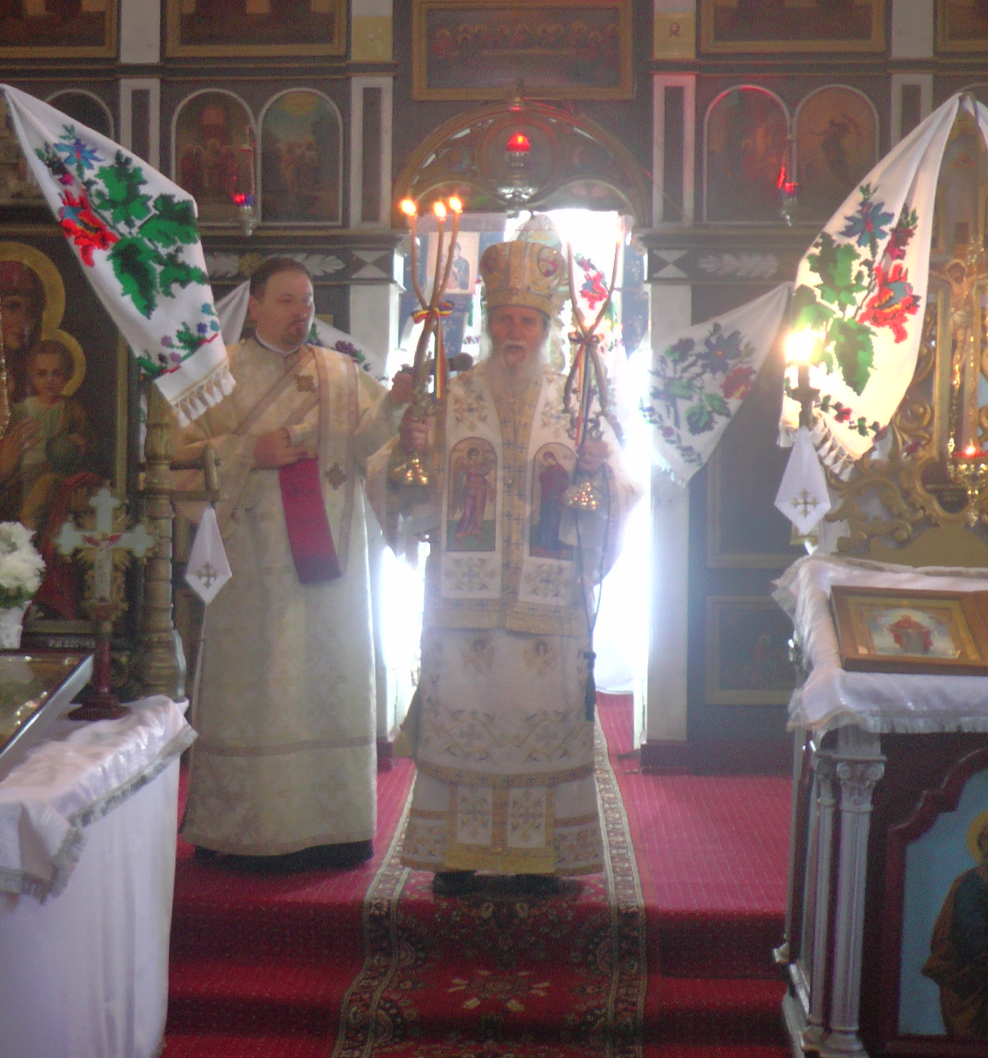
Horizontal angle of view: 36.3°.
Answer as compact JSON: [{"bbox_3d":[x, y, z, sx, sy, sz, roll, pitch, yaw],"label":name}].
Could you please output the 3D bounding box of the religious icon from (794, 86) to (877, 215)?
[{"bbox_3d":[1.276,-1.391,5.613,0.305,0.507,0.040,1,3,3],"label":"religious icon"}]

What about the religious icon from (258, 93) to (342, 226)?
[{"bbox_3d":[-0.734,-1.407,5.705,0.315,0.511,0.040,1,3,3],"label":"religious icon"}]

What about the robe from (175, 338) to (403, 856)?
[{"bbox_3d":[-0.610,0.186,4.457,0.660,1.484,0.460,0,3,-7],"label":"robe"}]

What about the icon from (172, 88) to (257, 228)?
[{"bbox_3d":[-1.058,-1.407,5.720,0.317,0.504,0.040,1,3,3],"label":"icon"}]

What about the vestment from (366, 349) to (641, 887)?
[{"bbox_3d":[0.040,0.238,4.300,0.730,1.419,0.470,1,3,3],"label":"vestment"}]

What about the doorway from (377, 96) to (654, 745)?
[{"bbox_3d":[0.086,-0.371,5.772,1.047,2.573,0.280,1,3,3],"label":"doorway"}]

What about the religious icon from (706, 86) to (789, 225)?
[{"bbox_3d":[0.940,-1.395,5.628,0.311,0.508,0.040,1,3,3],"label":"religious icon"}]

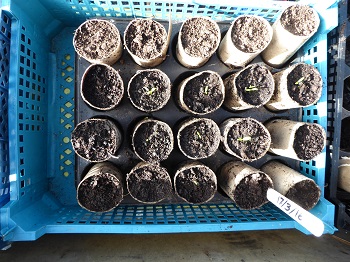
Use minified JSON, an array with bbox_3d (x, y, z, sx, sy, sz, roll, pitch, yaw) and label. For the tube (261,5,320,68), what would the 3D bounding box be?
[{"bbox_3d":[0.136,-0.110,0.327,0.045,0.098,0.045,1,76,-4],"label":"tube"}]

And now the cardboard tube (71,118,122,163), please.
[{"bbox_3d":[-0.086,0.008,0.304,0.044,0.097,0.044,0,93,-5],"label":"cardboard tube"}]

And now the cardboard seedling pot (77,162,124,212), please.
[{"bbox_3d":[-0.086,0.063,0.312,0.045,0.098,0.045,0,93,-11],"label":"cardboard seedling pot"}]

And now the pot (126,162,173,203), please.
[{"bbox_3d":[-0.031,0.059,0.310,0.044,0.097,0.044,0,86,-6],"label":"pot"}]

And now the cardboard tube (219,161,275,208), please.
[{"bbox_3d":[0.082,0.064,0.331,0.045,0.098,0.045,0,94,-6],"label":"cardboard tube"}]

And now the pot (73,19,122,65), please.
[{"bbox_3d":[-0.086,-0.097,0.305,0.045,0.098,0.045,-1,97,-9],"label":"pot"}]

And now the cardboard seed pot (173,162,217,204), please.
[{"bbox_3d":[0.020,0.060,0.324,0.045,0.098,0.045,0,88,-5],"label":"cardboard seed pot"}]

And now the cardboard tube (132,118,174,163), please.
[{"bbox_3d":[-0.030,0.008,0.308,0.044,0.097,0.044,0,93,-9],"label":"cardboard tube"}]

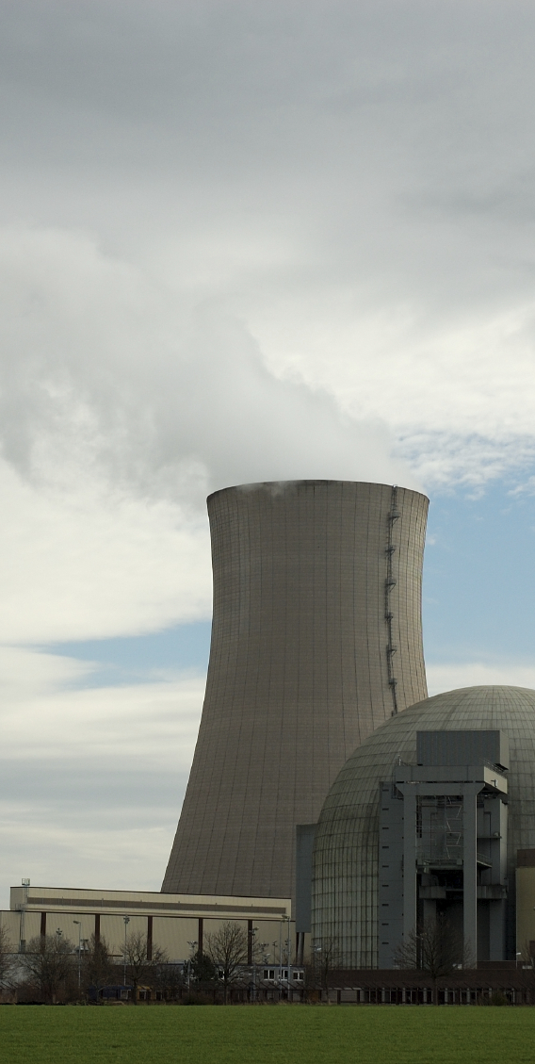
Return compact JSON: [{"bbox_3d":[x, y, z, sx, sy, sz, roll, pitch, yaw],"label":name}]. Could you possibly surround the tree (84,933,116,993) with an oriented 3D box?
[{"bbox_3d":[-25.770,66.510,409.610,4.710,9.680,4.710,1,-10,-3],"label":"tree"}]

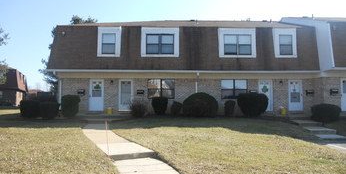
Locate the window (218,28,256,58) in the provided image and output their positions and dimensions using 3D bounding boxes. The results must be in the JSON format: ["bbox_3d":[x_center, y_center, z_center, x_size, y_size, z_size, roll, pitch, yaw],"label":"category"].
[{"bbox_3d":[4.326,-2.948,18.058,2.450,1.970,0.200,0,-4,-1],"label":"window"}]

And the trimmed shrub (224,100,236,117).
[{"bbox_3d":[3.685,1.398,17.323,0.725,1.079,0.725,0,-4,-1],"label":"trimmed shrub"}]

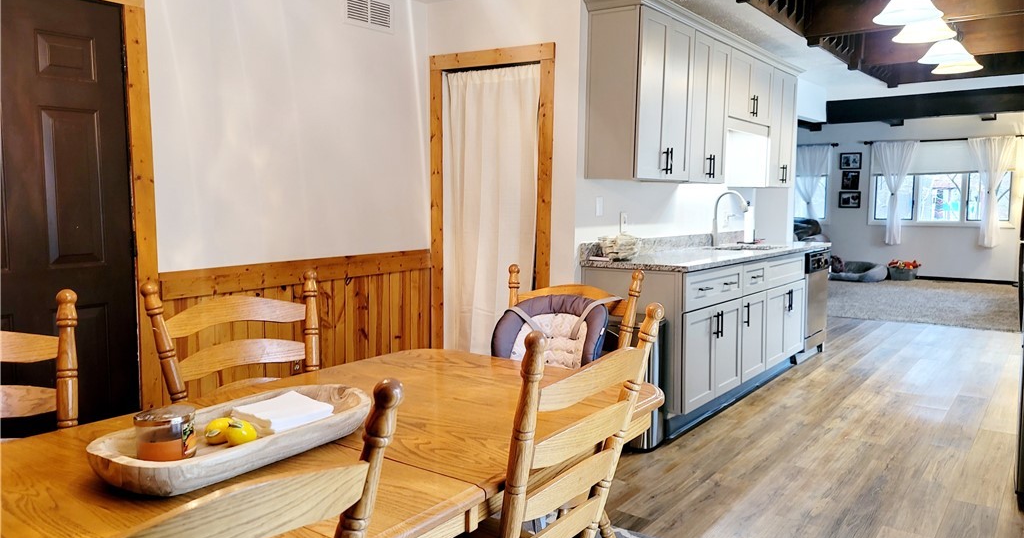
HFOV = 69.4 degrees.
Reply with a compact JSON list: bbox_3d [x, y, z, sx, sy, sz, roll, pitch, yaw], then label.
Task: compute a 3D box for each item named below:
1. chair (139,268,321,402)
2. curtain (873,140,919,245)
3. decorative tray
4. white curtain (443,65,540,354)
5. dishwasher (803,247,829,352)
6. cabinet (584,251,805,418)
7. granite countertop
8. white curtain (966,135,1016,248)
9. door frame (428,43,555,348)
[{"bbox_3d":[-0.617,0.563,2.005,0.550,1.030,0.490,6,8,43],"label":"chair"},{"bbox_3d":[6.112,-1.209,11.798,0.632,1.634,0.120,5,7,37],"label":"curtain"},{"bbox_3d":[-0.537,0.337,1.504,0.250,0.075,0.610,5,7,34],"label":"decorative tray"},{"bbox_3d":[-0.118,-0.213,4.631,0.749,2.010,0.080,5,7,37],"label":"white curtain"},{"bbox_3d":[2.171,0.274,6.092,0.620,0.860,0.610,5,7,37],"label":"dishwasher"},{"bbox_3d":[1.306,0.325,4.966,0.654,0.800,2.229,5,7,37],"label":"cabinet"},{"bbox_3d":[1.487,-0.131,5.127,0.689,0.125,2.828,5,7,37],"label":"granite countertop"},{"bbox_3d":[7.142,-1.144,11.025,0.598,1.615,0.120,5,7,37],"label":"white curtain"},{"bbox_3d":[-0.140,-0.256,4.619,0.965,2.156,0.100,5,7,37],"label":"door frame"}]

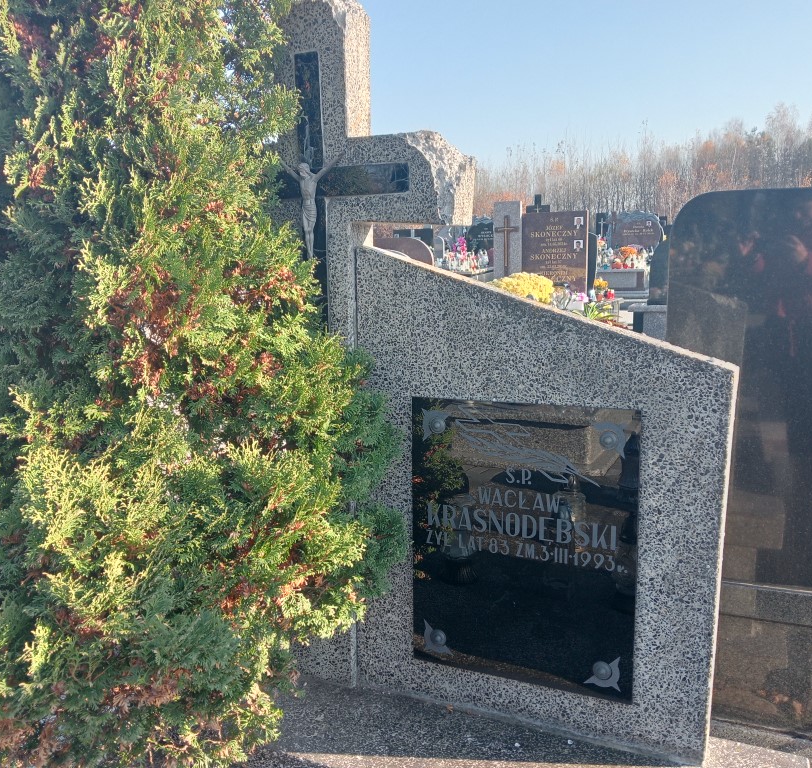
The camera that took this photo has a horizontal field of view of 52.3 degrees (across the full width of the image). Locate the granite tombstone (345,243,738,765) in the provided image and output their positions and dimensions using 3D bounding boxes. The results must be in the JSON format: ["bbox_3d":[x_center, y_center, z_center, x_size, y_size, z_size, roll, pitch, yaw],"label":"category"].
[{"bbox_3d":[0.218,0.188,1.460,0.650,0.860,0.085,3,10,22],"label":"granite tombstone"}]

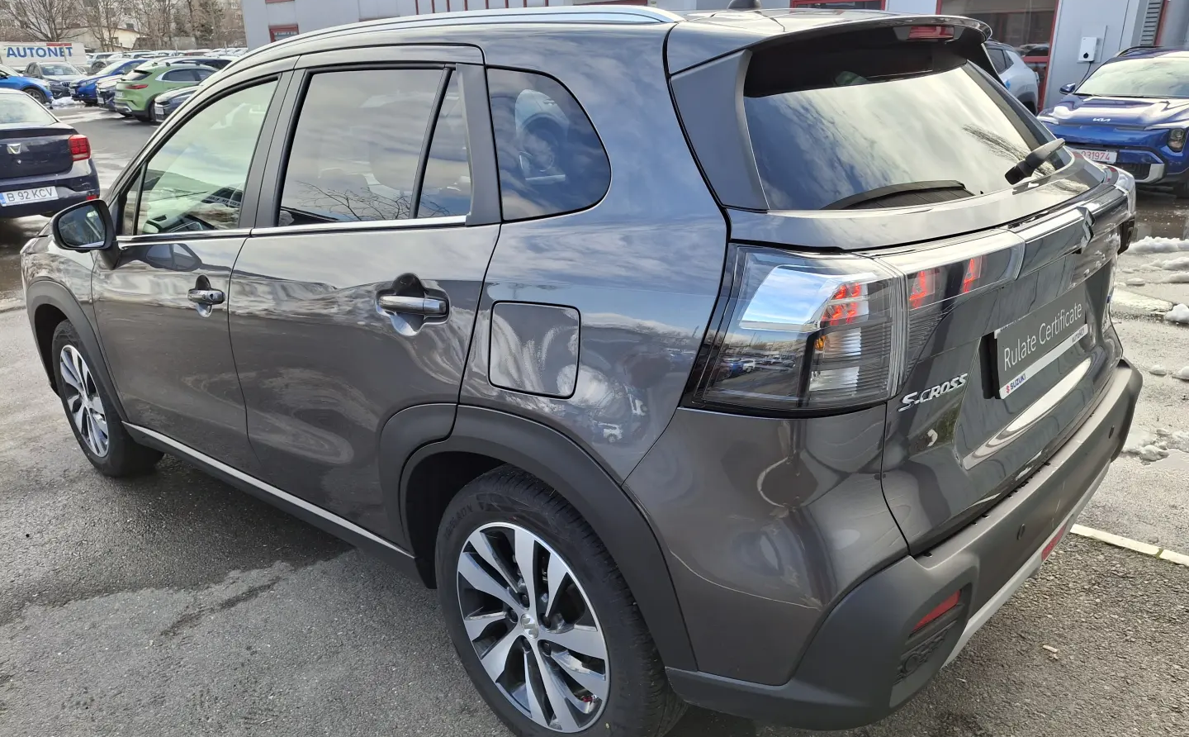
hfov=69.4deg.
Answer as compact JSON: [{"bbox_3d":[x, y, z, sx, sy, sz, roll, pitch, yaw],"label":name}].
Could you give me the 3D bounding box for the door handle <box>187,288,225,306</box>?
[{"bbox_3d":[-1.101,-0.208,2.452,0.210,0.045,0.048,7,18,43],"label":"door handle"}]

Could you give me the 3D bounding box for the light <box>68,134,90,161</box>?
[{"bbox_3d":[-5.159,-2.198,8.530,0.200,0.260,0.220,11,23,30],"label":"light"}]

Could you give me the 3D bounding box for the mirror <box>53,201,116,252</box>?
[{"bbox_3d":[-1.649,-0.469,2.781,0.120,0.155,0.185,12,22,42],"label":"mirror"}]

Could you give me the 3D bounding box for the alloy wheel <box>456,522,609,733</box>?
[{"bbox_3d":[-0.091,0.526,1.851,0.463,0.463,0.180,12,22,42],"label":"alloy wheel"}]

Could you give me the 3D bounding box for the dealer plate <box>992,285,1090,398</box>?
[{"bbox_3d":[0.942,-0.069,1.770,0.020,0.128,0.530,0,14,44],"label":"dealer plate"}]

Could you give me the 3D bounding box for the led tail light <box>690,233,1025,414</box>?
[{"bbox_3d":[0.425,-0.082,1.367,0.320,0.250,0.500,12,22,42],"label":"led tail light"}]

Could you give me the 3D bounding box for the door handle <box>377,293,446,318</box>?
[{"bbox_3d":[-0.374,-0.134,1.774,0.210,0.045,0.048,7,18,43],"label":"door handle"}]

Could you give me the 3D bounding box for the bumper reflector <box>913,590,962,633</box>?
[{"bbox_3d":[0.528,0.376,1.336,0.110,0.045,0.030,-11,18,-27],"label":"bumper reflector"}]

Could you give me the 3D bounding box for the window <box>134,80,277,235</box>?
[{"bbox_3d":[-1.218,-0.623,2.638,0.840,0.460,0.050,12,2,42],"label":"window"}]

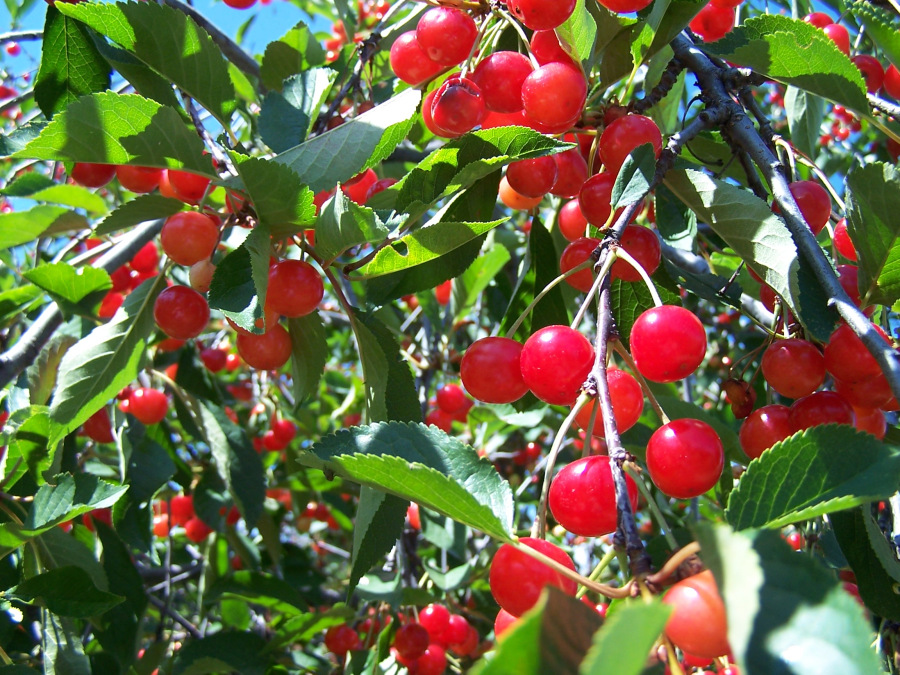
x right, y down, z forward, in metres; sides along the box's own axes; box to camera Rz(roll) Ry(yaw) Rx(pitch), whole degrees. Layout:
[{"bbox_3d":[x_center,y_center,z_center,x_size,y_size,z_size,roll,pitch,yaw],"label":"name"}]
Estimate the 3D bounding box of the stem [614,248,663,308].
[{"bbox_3d":[0.055,-0.018,0.284,0.005,0.026,0.005,-29,-43,0],"label":"stem"}]

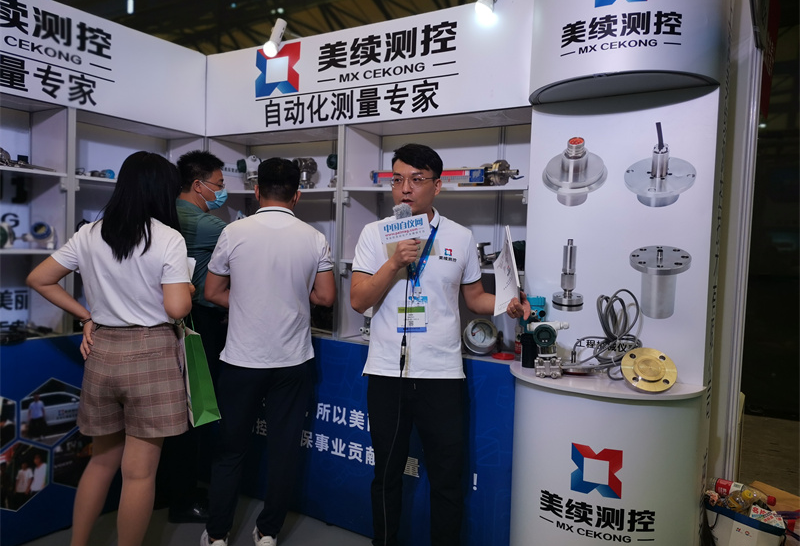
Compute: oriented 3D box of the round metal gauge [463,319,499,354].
[{"bbox_3d":[0.362,0.288,2.660,0.160,0.163,0.095,3,3,25],"label":"round metal gauge"}]

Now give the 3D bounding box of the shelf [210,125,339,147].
[{"bbox_3d":[-0.616,-0.759,3.298,0.960,0.030,0.310,4,3,32],"label":"shelf"}]

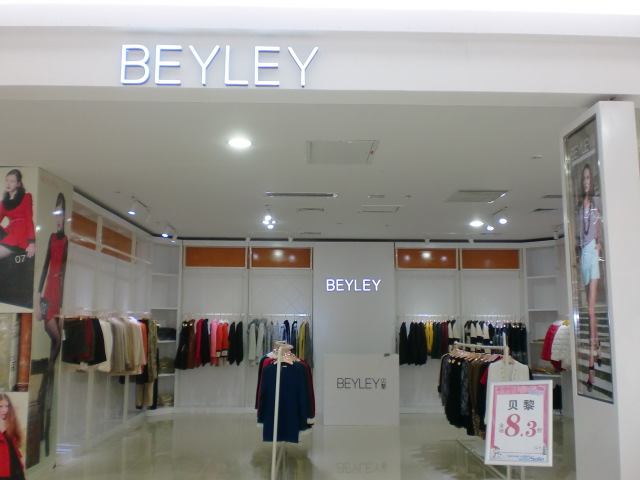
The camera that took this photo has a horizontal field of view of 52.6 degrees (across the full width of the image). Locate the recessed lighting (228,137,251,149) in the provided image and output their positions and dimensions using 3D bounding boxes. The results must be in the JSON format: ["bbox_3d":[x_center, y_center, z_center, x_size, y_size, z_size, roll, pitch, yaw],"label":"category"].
[{"bbox_3d":[-0.666,-0.811,5.419,0.200,0.050,0.200,0,-8,-1],"label":"recessed lighting"}]

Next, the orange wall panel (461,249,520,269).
[{"bbox_3d":[2.993,0.325,11.365,1.040,0.350,0.050,0,-8,-1],"label":"orange wall panel"}]

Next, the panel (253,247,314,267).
[{"bbox_3d":[-0.676,0.302,11.303,1.070,0.360,0.050,0,-8,-1],"label":"panel"}]

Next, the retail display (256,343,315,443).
[{"bbox_3d":[-0.357,1.487,6.453,0.560,0.980,1.100,0,-8,-1],"label":"retail display"}]

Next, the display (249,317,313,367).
[{"bbox_3d":[-0.686,1.710,10.919,1.120,0.825,0.480,0,-7,-1],"label":"display"}]

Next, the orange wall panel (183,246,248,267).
[{"bbox_3d":[-1.826,0.289,11.285,1.070,0.350,0.050,0,-8,-1],"label":"orange wall panel"}]

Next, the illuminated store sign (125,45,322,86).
[{"bbox_3d":[-0.651,-1.139,4.250,1.275,0.260,0.060,0,-7,-1],"label":"illuminated store sign"}]

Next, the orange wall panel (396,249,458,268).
[{"bbox_3d":[1.894,0.331,11.489,1.060,0.345,0.050,0,-7,-1],"label":"orange wall panel"}]

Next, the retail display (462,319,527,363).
[{"bbox_3d":[2.968,1.721,10.992,1.010,0.770,0.480,0,-7,-1],"label":"retail display"}]

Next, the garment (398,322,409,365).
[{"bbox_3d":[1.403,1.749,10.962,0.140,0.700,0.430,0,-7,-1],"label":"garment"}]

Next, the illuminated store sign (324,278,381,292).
[{"bbox_3d":[0.567,0.788,11.208,0.950,0.220,0.060,0,-8,-1],"label":"illuminated store sign"}]

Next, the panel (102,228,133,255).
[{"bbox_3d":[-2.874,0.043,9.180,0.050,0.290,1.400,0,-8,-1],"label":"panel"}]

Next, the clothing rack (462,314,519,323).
[{"bbox_3d":[2.878,1.331,10.973,0.980,0.100,0.100,0,-8,-1],"label":"clothing rack"}]

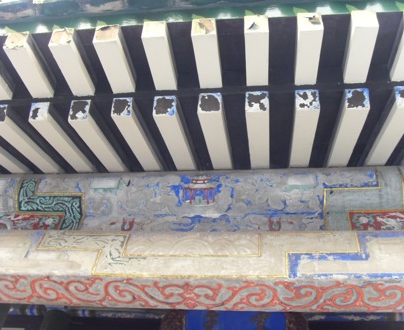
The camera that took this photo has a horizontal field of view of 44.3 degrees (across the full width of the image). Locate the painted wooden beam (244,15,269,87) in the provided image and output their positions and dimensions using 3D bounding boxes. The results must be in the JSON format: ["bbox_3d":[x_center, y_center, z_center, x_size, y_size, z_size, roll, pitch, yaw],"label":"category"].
[{"bbox_3d":[0.224,-0.454,2.011,0.092,0.088,0.307,-1,-32,7],"label":"painted wooden beam"}]

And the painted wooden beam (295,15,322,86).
[{"bbox_3d":[0.422,-0.457,1.989,0.092,0.088,0.307,-1,-32,7],"label":"painted wooden beam"}]

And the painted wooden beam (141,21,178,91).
[{"bbox_3d":[-0.169,-0.447,2.056,0.092,0.088,0.307,-1,-32,7],"label":"painted wooden beam"}]

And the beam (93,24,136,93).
[{"bbox_3d":[-0.358,-0.439,2.085,0.092,0.088,0.307,-1,-32,7],"label":"beam"}]

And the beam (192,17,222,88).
[{"bbox_3d":[0.025,-0.451,2.033,0.092,0.088,0.307,-1,-32,7],"label":"beam"}]

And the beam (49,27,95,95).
[{"bbox_3d":[-0.542,-0.431,2.114,0.092,0.088,0.307,-1,-32,7],"label":"beam"}]

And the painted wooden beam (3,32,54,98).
[{"bbox_3d":[-0.735,-0.426,2.139,0.092,0.088,0.307,-1,-32,7],"label":"painted wooden beam"}]

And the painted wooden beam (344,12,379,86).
[{"bbox_3d":[0.622,-0.461,1.966,0.092,0.088,0.307,-1,-32,7],"label":"painted wooden beam"}]

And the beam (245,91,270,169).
[{"bbox_3d":[0.263,-0.141,2.303,0.092,0.091,0.631,-1,-22,7],"label":"beam"}]

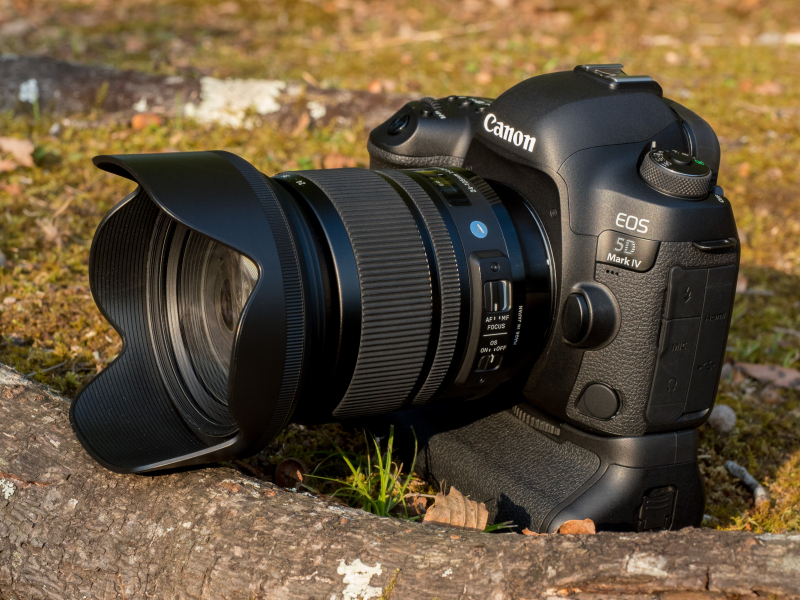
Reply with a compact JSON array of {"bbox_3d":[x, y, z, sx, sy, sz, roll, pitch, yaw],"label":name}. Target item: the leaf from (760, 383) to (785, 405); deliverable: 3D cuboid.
[{"bbox_3d":[0.164,0.042,0.815,0.011,0.008,0.011,3,19,0],"label":"leaf"}]

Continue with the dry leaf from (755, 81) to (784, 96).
[{"bbox_3d":[0.286,-0.164,1.433,0.021,0.009,0.015,3,19,0],"label":"dry leaf"}]

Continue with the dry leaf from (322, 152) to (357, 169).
[{"bbox_3d":[-0.038,-0.087,1.160,0.022,0.009,0.017,3,19,0],"label":"dry leaf"}]

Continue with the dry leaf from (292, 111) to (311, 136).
[{"bbox_3d":[-0.065,-0.117,1.224,0.011,0.014,0.012,3,19,0],"label":"dry leaf"}]

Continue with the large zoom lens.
[{"bbox_3d":[-0.027,0.000,0.636,0.150,0.108,0.108,-5,23,-34],"label":"large zoom lens"}]

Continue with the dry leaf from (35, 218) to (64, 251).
[{"bbox_3d":[-0.186,-0.035,0.985,0.016,0.012,0.018,3,19,0],"label":"dry leaf"}]

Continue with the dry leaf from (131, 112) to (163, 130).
[{"bbox_3d":[-0.168,-0.118,1.224,0.021,0.010,0.014,3,19,0],"label":"dry leaf"}]

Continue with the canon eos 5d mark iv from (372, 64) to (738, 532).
[{"bbox_3d":[0.057,-0.007,0.704,0.086,0.164,0.151,-5,23,-34],"label":"canon eos 5d mark iv"}]

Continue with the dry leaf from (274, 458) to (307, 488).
[{"bbox_3d":[-0.041,0.065,0.695,0.013,0.011,0.011,3,19,0],"label":"dry leaf"}]

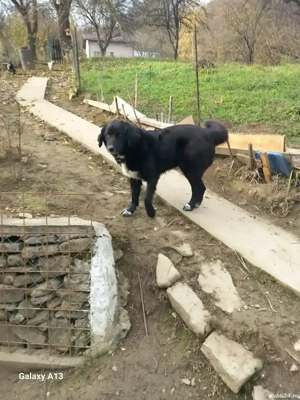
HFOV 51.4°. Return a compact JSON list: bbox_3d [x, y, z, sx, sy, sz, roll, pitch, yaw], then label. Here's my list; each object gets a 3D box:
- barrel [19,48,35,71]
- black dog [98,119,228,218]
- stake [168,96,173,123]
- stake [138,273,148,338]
[{"bbox_3d":[-4.731,-5.472,12.010,0.600,0.900,0.600,0,25,0],"label":"barrel"},{"bbox_3d":[0.104,-0.179,1.850,0.780,0.570,0.290,-11,27,-23],"label":"black dog"},{"bbox_3d":[0.273,-1.168,4.074,0.032,0.350,0.032,0,25,0],"label":"stake"},{"bbox_3d":[-0.038,0.582,1.740,0.012,0.012,0.343,-12,69,5],"label":"stake"}]

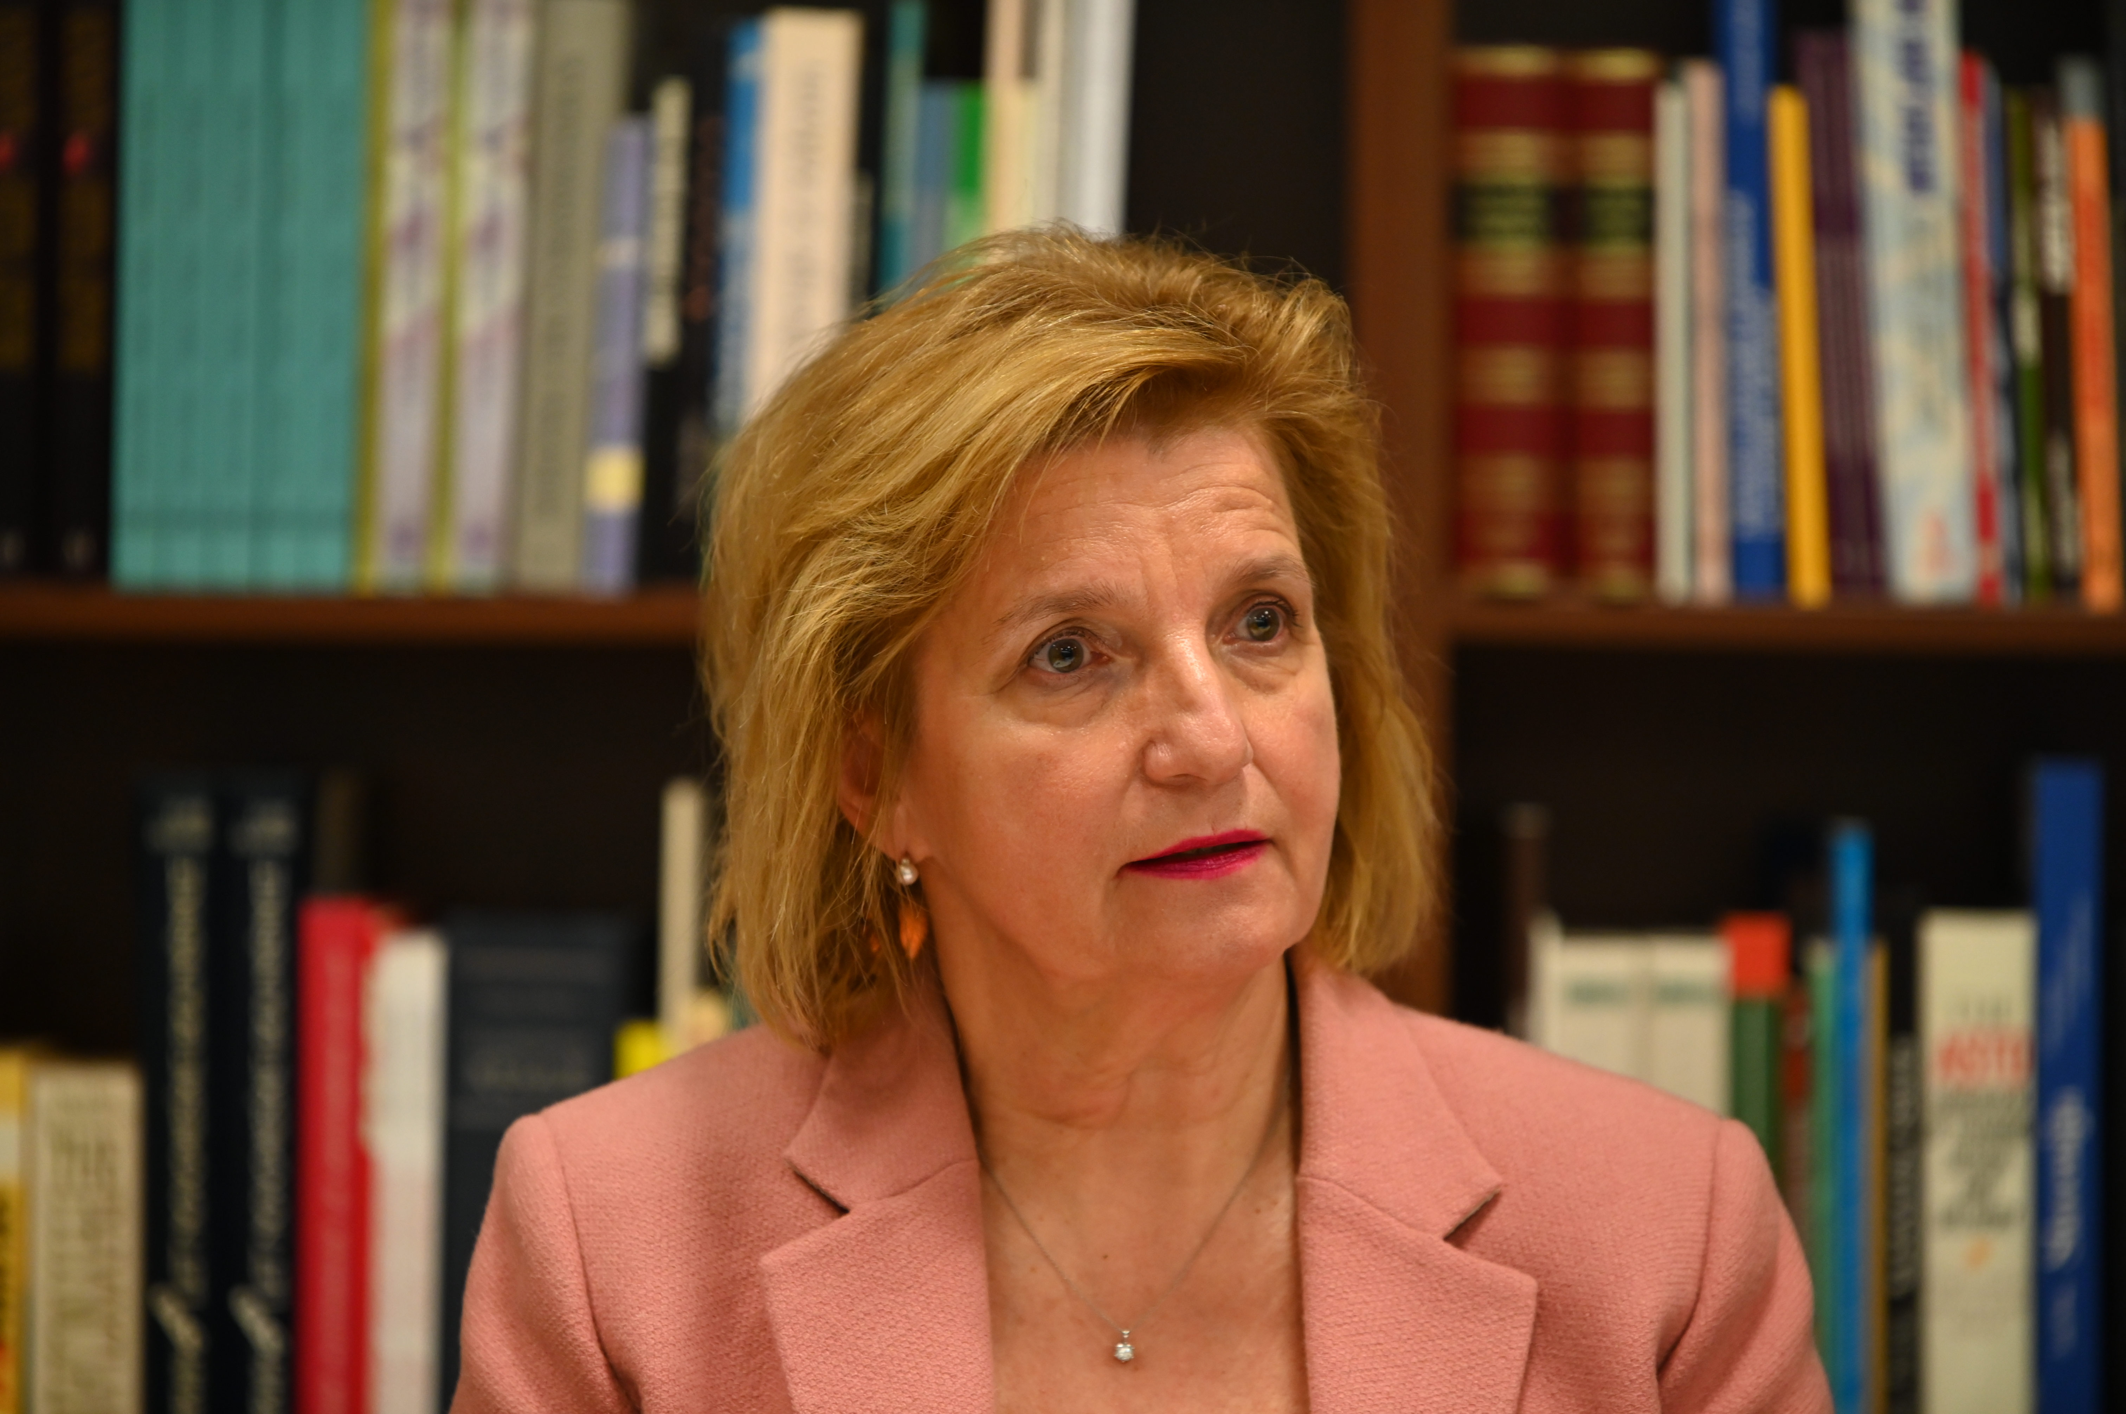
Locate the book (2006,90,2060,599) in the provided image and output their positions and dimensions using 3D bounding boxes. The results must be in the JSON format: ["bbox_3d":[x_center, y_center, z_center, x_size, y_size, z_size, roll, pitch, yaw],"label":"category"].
[{"bbox_3d":[0.412,-0.157,5.088,0.013,0.217,0.150,-3,2,0],"label":"book"}]

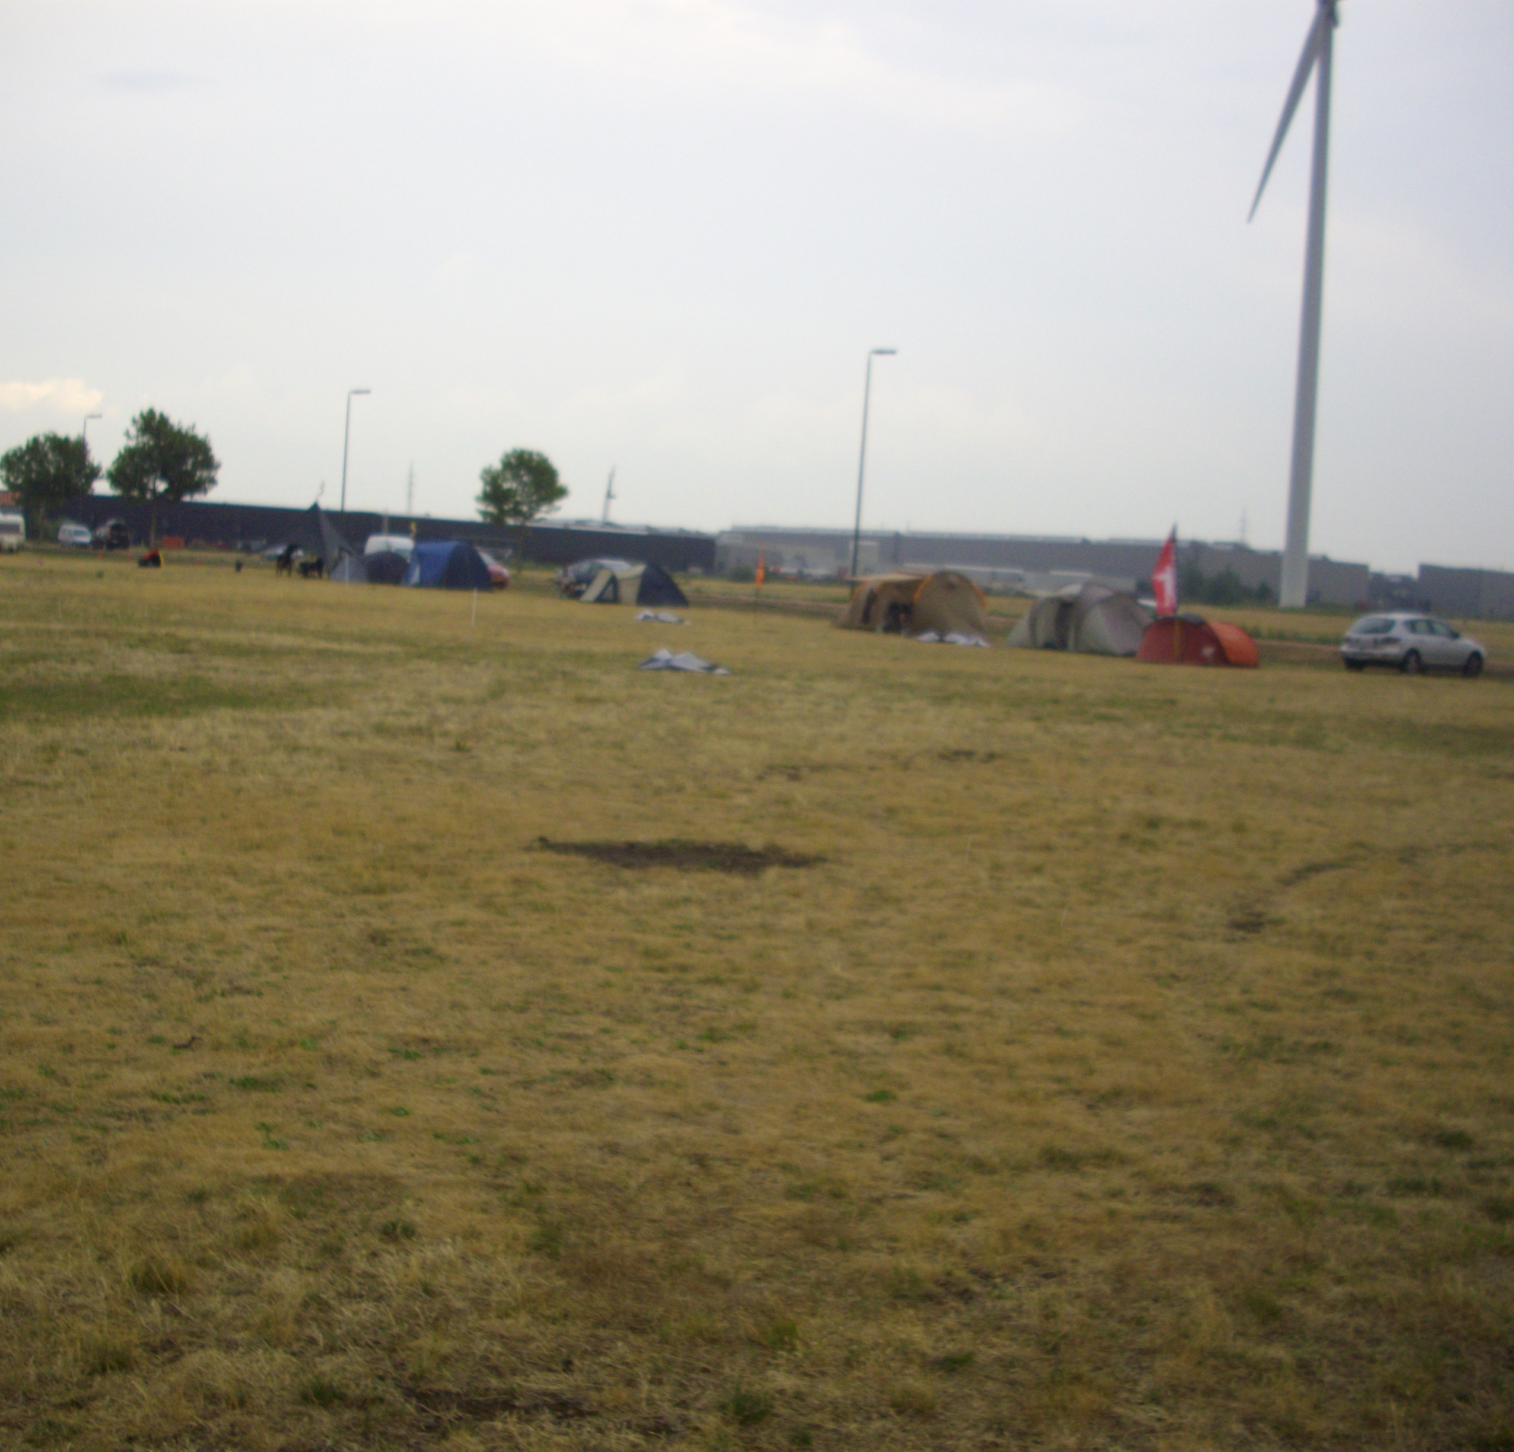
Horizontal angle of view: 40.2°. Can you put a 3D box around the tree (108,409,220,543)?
[{"bbox_3d":[-49.468,-20.554,172.000,9.200,11.500,9.200,2,5,-16],"label":"tree"}]

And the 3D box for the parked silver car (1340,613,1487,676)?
[{"bbox_3d":[16.914,-2.105,53.200,4.450,1.470,1.760,0,6,-41],"label":"parked silver car"}]

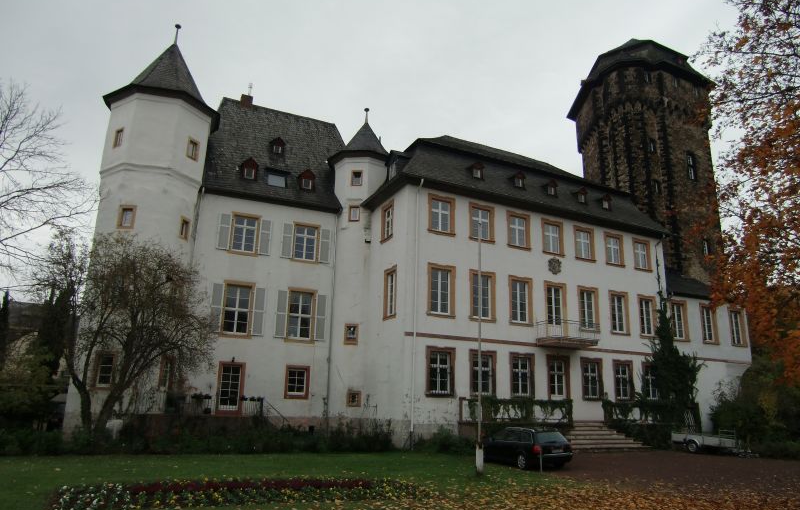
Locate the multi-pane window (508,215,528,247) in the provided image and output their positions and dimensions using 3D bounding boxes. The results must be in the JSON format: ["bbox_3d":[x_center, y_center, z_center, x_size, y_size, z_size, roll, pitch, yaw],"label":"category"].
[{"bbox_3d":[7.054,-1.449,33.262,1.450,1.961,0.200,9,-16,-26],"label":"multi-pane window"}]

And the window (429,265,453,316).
[{"bbox_3d":[2.065,1.801,27.685,1.329,2.459,0.200,9,-15,-25],"label":"window"}]

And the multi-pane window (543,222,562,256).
[{"bbox_3d":[8.964,-0.968,32.596,1.401,1.840,0.180,9,-16,-27],"label":"multi-pane window"}]

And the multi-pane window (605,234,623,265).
[{"bbox_3d":[13.452,-0.345,34.946,1.380,1.858,0.180,9,-16,-27],"label":"multi-pane window"}]

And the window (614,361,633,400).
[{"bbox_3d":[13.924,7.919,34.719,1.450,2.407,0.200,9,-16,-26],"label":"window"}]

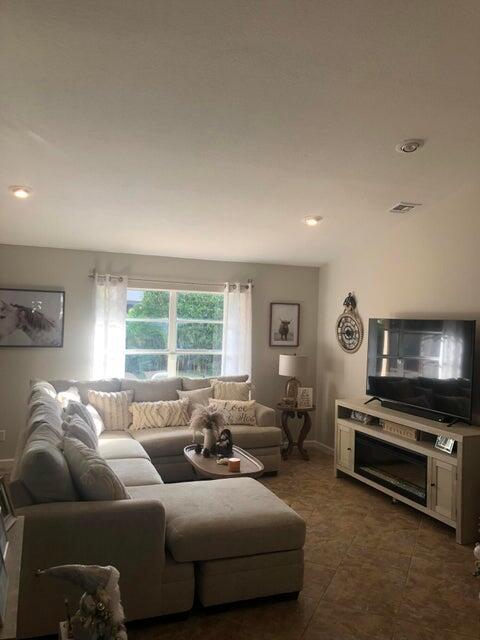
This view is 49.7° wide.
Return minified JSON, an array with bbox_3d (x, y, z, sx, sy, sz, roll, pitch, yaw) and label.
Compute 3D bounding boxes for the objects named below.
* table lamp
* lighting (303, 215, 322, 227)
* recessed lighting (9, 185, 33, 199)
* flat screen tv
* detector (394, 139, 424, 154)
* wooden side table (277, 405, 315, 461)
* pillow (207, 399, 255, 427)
[{"bbox_3d":[0.678,0.754,6.525,0.365,0.644,0.365,2,-1,0],"label":"table lamp"},{"bbox_3d":[0.745,-1.008,5.247,0.185,0.040,0.185,-2,-10,0],"label":"lighting"},{"bbox_3d":[-1.847,-1.079,4.355,0.195,0.040,0.195,2,-11,-21],"label":"recessed lighting"},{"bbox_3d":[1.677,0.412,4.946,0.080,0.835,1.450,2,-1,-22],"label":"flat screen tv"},{"bbox_3d":[1.248,-1.278,3.813,0.200,0.045,0.200,-2,-10,0],"label":"detector"},{"bbox_3d":[0.701,1.388,6.459,0.470,0.635,0.460,2,-1,-21],"label":"wooden side table"},{"bbox_3d":[-0.084,1.033,5.780,0.520,0.310,0.140,2,-19,-7],"label":"pillow"}]

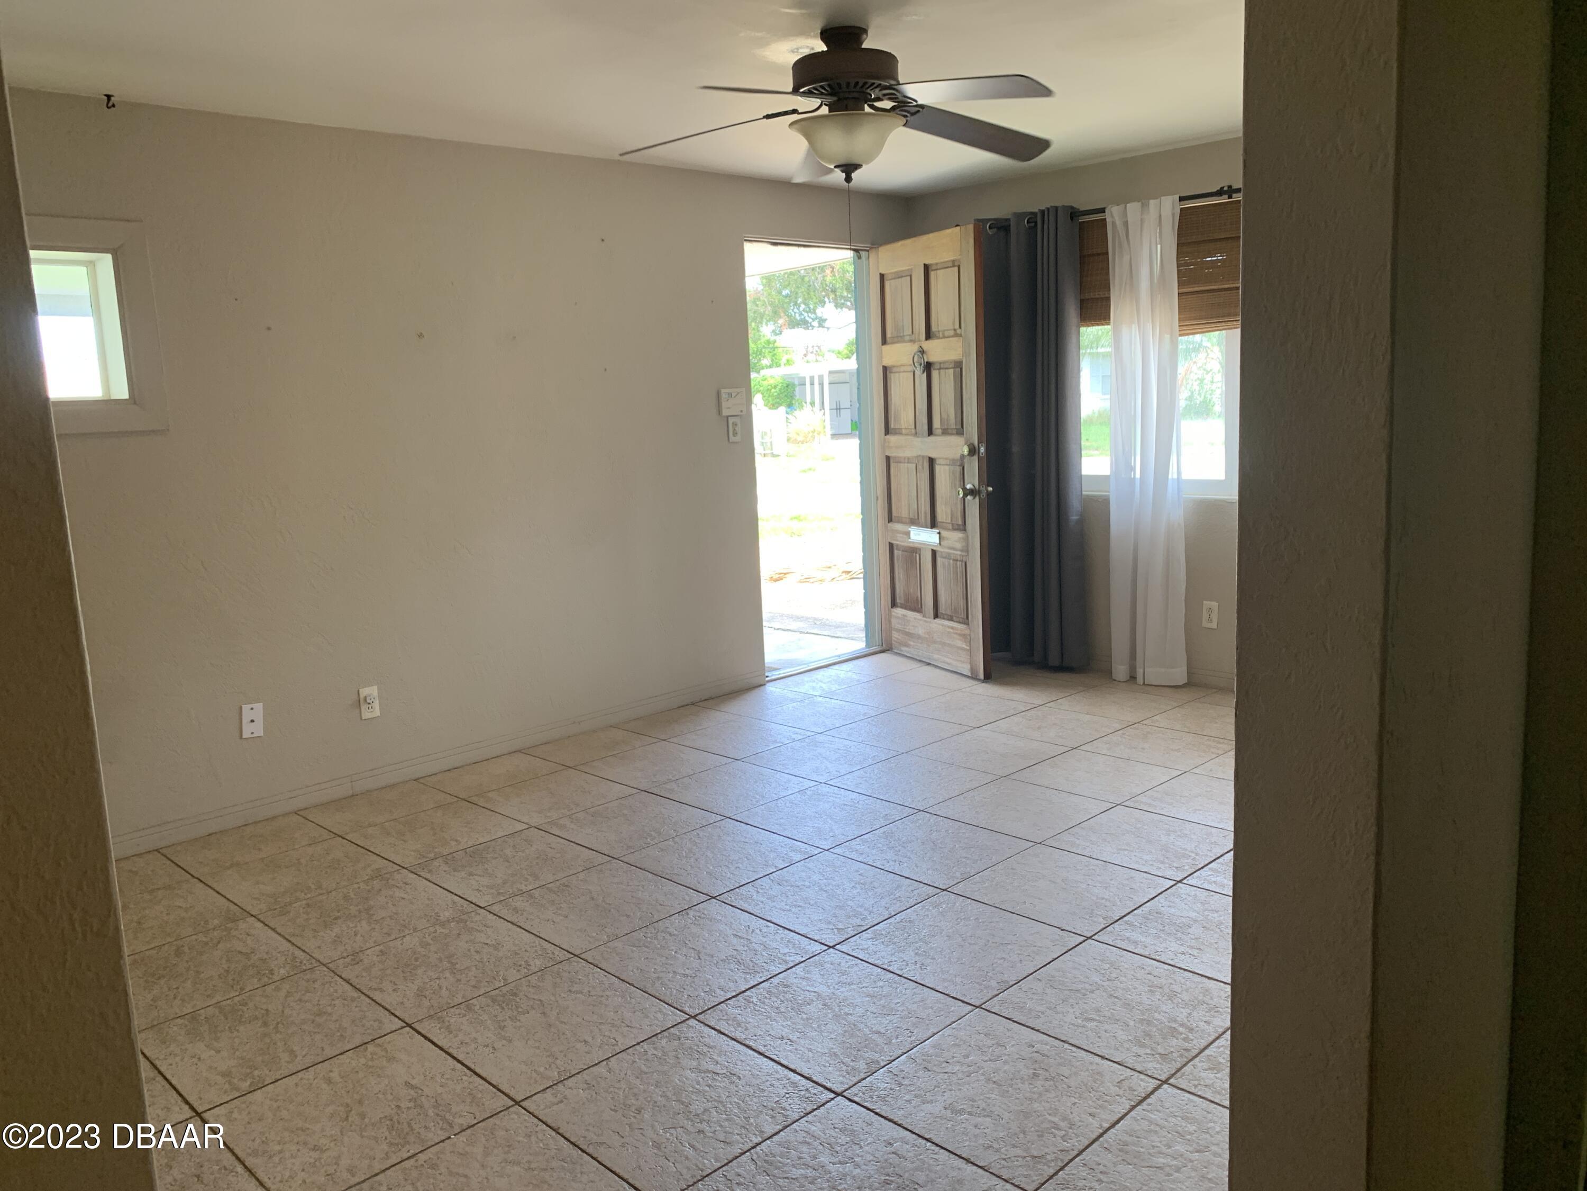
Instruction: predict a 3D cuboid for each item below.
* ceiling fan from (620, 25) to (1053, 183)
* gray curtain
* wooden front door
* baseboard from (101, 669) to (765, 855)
[{"bbox_3d":[0.149,-1.351,3.300,1.290,0.405,1.290,-11,13,-43],"label":"ceiling fan"},{"bbox_3d":[1.145,-0.734,5.766,0.140,2.140,0.590,-11,13,-43],"label":"gray curtain"},{"bbox_3d":[0.670,-0.689,5.887,0.045,2.086,0.869,-7,10,-28],"label":"wooden front door"},{"bbox_3d":[-1.177,0.605,4.773,0.016,0.076,2.936,7,13,44],"label":"baseboard"}]

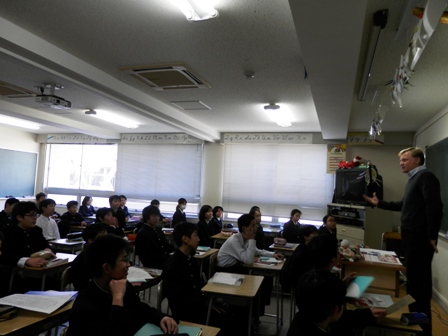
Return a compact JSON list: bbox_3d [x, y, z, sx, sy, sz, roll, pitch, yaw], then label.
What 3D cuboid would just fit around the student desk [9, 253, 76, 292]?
[{"bbox_3d":[-1.637,1.245,3.091,0.420,0.710,0.630,2,-5,16],"label":"student desk"}]

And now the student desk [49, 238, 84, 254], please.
[{"bbox_3d":[-2.015,1.325,4.346,0.420,0.710,0.630,2,-5,16],"label":"student desk"}]

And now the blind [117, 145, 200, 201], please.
[{"bbox_3d":[-1.689,0.088,8.114,2.380,1.390,0.060,2,-5,20],"label":"blind"}]

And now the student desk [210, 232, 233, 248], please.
[{"bbox_3d":[0.059,1.480,5.333,0.420,0.700,0.620,2,-4,14],"label":"student desk"}]

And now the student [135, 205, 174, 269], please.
[{"bbox_3d":[-0.841,1.092,4.075,0.680,1.220,0.470,1,-4,29],"label":"student"}]

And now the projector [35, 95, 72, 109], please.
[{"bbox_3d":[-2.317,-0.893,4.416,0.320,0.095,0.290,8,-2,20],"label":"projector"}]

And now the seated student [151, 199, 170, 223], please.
[{"bbox_3d":[-1.516,1.352,7.421,0.680,1.215,0.430,2,-5,16],"label":"seated student"}]

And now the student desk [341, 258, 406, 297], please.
[{"bbox_3d":[1.766,1.476,3.997,0.620,0.760,1.220,2,-5,20],"label":"student desk"}]

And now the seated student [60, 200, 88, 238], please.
[{"bbox_3d":[-2.705,1.193,5.878,0.720,1.140,0.460,2,-5,16],"label":"seated student"}]

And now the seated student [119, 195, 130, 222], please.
[{"bbox_3d":[-2.333,1.300,7.686,0.680,1.265,0.430,2,-5,16],"label":"seated student"}]

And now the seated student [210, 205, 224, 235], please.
[{"bbox_3d":[-0.049,1.302,6.183,0.680,1.150,0.450,1,-4,31],"label":"seated student"}]

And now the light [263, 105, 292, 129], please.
[{"bbox_3d":[0.961,-0.875,5.571,0.240,0.120,1.240,2,-5,20],"label":"light"}]

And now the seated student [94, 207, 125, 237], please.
[{"bbox_3d":[-1.524,1.115,4.248,0.720,1.170,0.460,2,-5,16],"label":"seated student"}]

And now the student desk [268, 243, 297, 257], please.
[{"bbox_3d":[0.852,1.476,4.619,0.410,0.700,0.610,2,-4,16],"label":"student desk"}]

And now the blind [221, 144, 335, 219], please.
[{"bbox_3d":[1.090,0.282,6.886,2.400,1.560,0.050,2,-4,19],"label":"blind"}]

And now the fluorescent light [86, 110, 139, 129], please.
[{"bbox_3d":[-2.046,-0.922,6.141,0.225,0.120,1.270,2,-4,19],"label":"fluorescent light"}]

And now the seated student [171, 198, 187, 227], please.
[{"bbox_3d":[-0.839,1.246,6.433,0.660,1.210,0.450,1,-4,31],"label":"seated student"}]

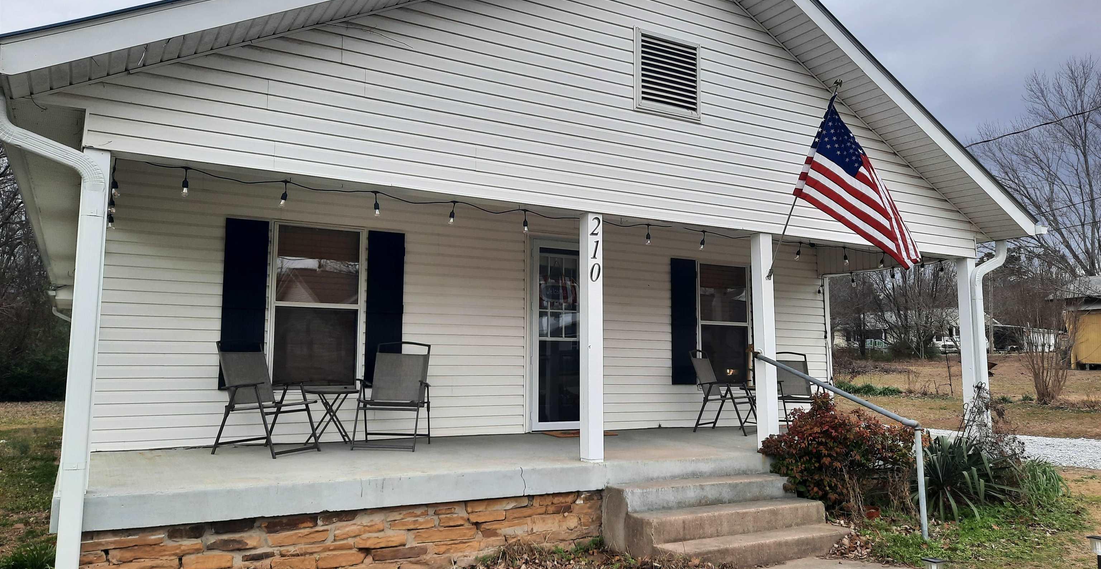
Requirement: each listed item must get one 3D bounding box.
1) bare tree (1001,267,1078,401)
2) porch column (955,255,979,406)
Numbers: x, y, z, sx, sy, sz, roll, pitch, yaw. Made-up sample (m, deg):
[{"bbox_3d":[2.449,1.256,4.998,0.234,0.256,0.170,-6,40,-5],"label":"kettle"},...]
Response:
[{"bbox_3d":[12.607,1.264,20.500,1.900,3.500,1.900,4,-7,-30],"label":"bare tree"},{"bbox_3d":[4.651,0.688,8.804,0.145,1.960,0.135,4,-7,-30],"label":"porch column"}]

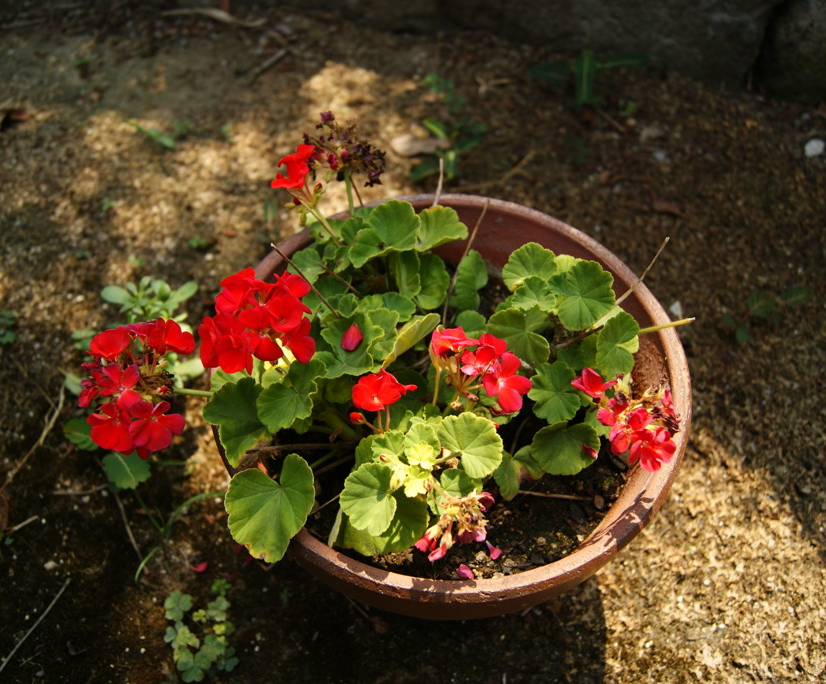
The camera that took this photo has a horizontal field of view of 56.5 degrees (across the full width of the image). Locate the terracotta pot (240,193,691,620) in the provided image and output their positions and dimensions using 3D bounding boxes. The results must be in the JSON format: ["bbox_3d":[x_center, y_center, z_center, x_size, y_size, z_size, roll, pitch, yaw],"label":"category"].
[{"bbox_3d":[0.028,0.067,0.718,0.402,0.180,0.402,1,53,-2],"label":"terracotta pot"}]

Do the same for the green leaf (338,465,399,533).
[{"bbox_3d":[-0.027,0.096,0.473,0.037,0.012,0.043,-25,68,7],"label":"green leaf"}]

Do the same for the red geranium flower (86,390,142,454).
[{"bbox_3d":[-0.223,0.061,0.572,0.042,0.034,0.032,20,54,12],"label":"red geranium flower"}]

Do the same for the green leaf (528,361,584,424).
[{"bbox_3d":[0.102,0.036,0.548,0.041,0.013,0.047,2,70,6],"label":"green leaf"}]

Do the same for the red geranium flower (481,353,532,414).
[{"bbox_3d":[0.067,0.030,0.554,0.035,0.041,0.017,-8,18,-10],"label":"red geranium flower"}]

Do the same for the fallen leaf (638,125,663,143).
[{"bbox_3d":[0.311,-0.273,1.006,0.033,0.012,0.026,-8,55,-8],"label":"fallen leaf"}]

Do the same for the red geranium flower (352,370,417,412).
[{"bbox_3d":[-0.021,0.035,0.548,0.042,0.027,0.026,4,22,7],"label":"red geranium flower"}]

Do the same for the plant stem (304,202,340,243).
[{"bbox_3d":[-0.083,-0.110,0.706,0.006,0.048,0.006,-43,26,1],"label":"plant stem"}]

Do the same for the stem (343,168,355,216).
[{"bbox_3d":[-0.053,-0.125,0.640,0.005,0.050,0.005,-3,49,4],"label":"stem"}]

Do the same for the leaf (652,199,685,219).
[{"bbox_3d":[0.293,-0.153,0.882,0.046,0.009,0.022,31,58,19],"label":"leaf"}]

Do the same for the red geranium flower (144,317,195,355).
[{"bbox_3d":[-0.173,-0.004,0.546,0.034,0.018,0.026,0,47,-17],"label":"red geranium flower"}]

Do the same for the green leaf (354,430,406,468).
[{"bbox_3d":[-0.022,0.071,0.512,0.033,0.012,0.025,-10,59,-1],"label":"green leaf"}]

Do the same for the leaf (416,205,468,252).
[{"bbox_3d":[0.026,-0.104,0.700,0.050,0.035,0.036,-9,54,-9],"label":"leaf"}]

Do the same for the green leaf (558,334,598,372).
[{"bbox_3d":[0.126,0.008,0.584,0.034,0.012,0.034,17,74,11],"label":"green leaf"}]

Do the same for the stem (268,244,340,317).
[{"bbox_3d":[-0.092,-0.053,0.659,0.005,0.005,0.084,-44,95,-2],"label":"stem"}]

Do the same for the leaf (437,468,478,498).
[{"bbox_3d":[0.031,0.097,0.528,0.027,0.010,0.024,15,70,-2],"label":"leaf"}]

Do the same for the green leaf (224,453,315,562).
[{"bbox_3d":[-0.098,0.113,0.524,0.058,0.017,0.067,16,78,12],"label":"green leaf"}]

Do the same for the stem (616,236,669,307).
[{"bbox_3d":[0.179,-0.055,0.601,0.009,0.068,0.006,38,24,10],"label":"stem"}]

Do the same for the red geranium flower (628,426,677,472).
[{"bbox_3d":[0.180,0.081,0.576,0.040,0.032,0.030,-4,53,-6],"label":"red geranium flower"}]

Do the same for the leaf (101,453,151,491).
[{"bbox_3d":[-0.251,0.114,0.674,0.040,0.011,0.029,-14,64,-8],"label":"leaf"}]

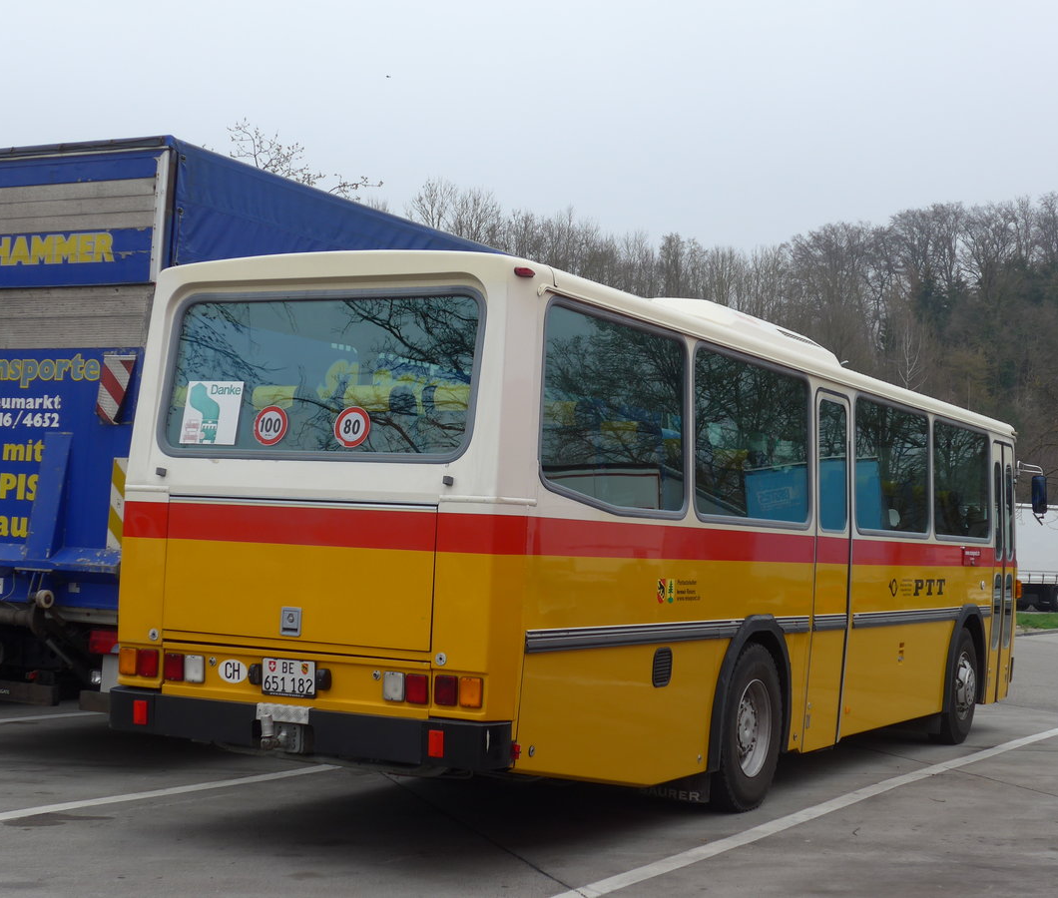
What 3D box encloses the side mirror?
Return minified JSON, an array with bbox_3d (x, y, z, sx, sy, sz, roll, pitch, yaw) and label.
[{"bbox_3d":[4.801,0.434,16.908,0.075,0.360,0.165,5,-3,-35],"label":"side mirror"}]

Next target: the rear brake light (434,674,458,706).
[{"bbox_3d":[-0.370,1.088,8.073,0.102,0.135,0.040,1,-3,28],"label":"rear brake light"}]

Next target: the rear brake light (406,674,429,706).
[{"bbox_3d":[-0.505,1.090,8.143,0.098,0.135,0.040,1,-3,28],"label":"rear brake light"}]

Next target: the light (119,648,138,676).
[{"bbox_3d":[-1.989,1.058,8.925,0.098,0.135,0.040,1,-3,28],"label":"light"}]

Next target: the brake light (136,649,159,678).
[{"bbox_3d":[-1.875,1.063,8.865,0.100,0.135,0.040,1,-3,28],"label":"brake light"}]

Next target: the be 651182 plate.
[{"bbox_3d":[-1.129,1.079,8.472,0.302,0.170,0.020,1,-3,28],"label":"be 651182 plate"}]

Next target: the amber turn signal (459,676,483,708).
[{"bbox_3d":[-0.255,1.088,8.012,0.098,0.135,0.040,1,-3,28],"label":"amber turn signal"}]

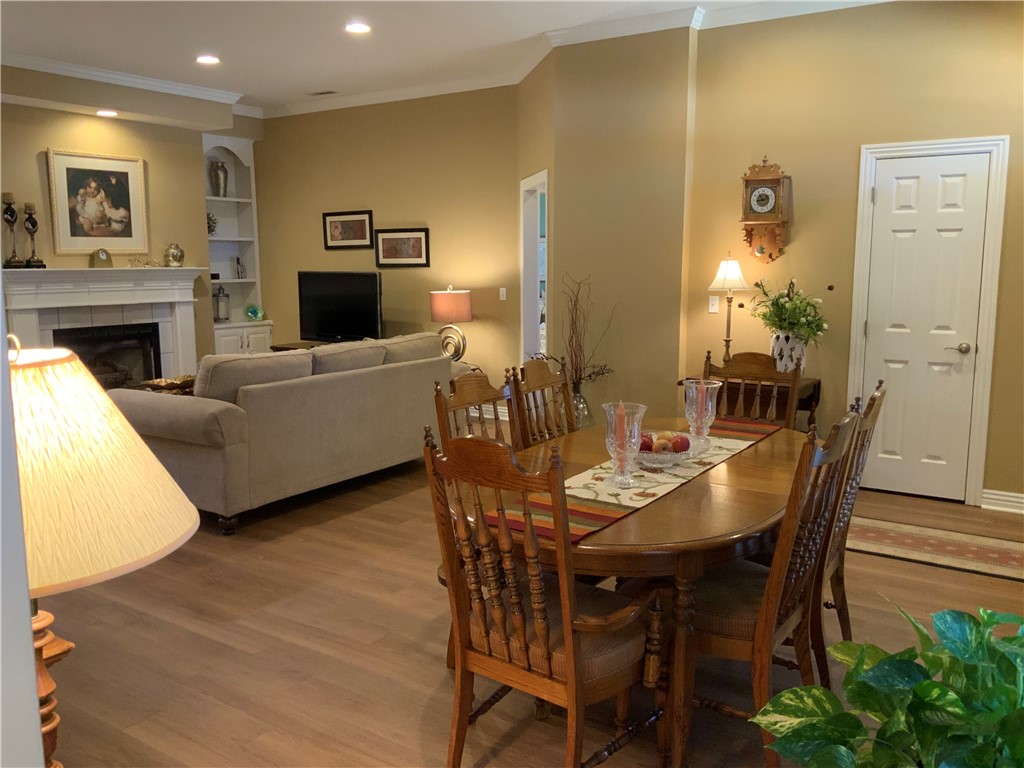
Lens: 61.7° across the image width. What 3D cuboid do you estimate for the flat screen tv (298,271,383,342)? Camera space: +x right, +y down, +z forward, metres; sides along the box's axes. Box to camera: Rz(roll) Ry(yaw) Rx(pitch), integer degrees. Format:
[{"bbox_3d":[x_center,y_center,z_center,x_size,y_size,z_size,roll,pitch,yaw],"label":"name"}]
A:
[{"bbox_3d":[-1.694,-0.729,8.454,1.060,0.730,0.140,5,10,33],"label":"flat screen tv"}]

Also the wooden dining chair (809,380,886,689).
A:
[{"bbox_3d":[0.943,0.516,2.954,0.550,1.040,0.480,5,10,33],"label":"wooden dining chair"}]

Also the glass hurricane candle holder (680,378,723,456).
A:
[{"bbox_3d":[0.688,0.121,3.094,0.148,0.258,0.148,5,10,33],"label":"glass hurricane candle holder"}]

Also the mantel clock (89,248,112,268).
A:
[{"bbox_3d":[-3.578,-1.090,7.493,0.090,0.170,0.185,5,10,31],"label":"mantel clock"}]

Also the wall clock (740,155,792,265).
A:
[{"bbox_3d":[1.617,-1.118,5.508,0.270,0.680,0.150,5,10,33],"label":"wall clock"}]

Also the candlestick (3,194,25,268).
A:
[{"bbox_3d":[-3.965,-1.213,6.807,0.120,0.600,0.120,5,10,33],"label":"candlestick"}]

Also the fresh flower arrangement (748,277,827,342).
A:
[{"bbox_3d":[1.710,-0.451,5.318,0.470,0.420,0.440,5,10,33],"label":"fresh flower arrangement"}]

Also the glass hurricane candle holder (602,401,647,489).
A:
[{"bbox_3d":[0.353,0.187,2.706,0.141,0.262,0.141,0,8,0],"label":"glass hurricane candle holder"}]

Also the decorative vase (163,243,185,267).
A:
[{"bbox_3d":[-3.194,-1.207,8.103,0.185,0.225,0.185,5,10,33],"label":"decorative vase"}]

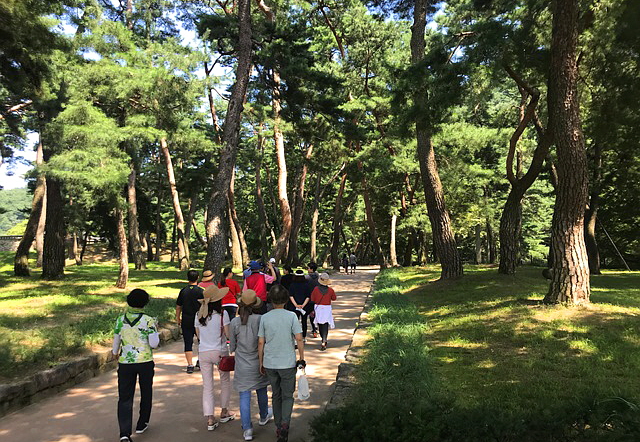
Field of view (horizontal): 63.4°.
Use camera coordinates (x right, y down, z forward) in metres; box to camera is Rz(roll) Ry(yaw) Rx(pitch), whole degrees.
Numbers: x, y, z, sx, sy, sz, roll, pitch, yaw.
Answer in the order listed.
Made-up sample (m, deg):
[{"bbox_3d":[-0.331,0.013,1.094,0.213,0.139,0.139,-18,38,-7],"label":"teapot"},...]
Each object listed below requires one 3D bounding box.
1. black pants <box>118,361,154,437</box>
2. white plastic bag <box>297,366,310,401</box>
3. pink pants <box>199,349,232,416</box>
[{"bbox_3d":[-1.941,1.879,5.500,0.360,0.770,0.360,0,-3,5],"label":"black pants"},{"bbox_3d":[-0.172,1.705,5.400,0.145,0.340,0.150,0,-3,3],"label":"white plastic bag"},{"bbox_3d":[-1.216,1.857,6.000,0.360,0.750,0.330,0,-3,7],"label":"pink pants"}]

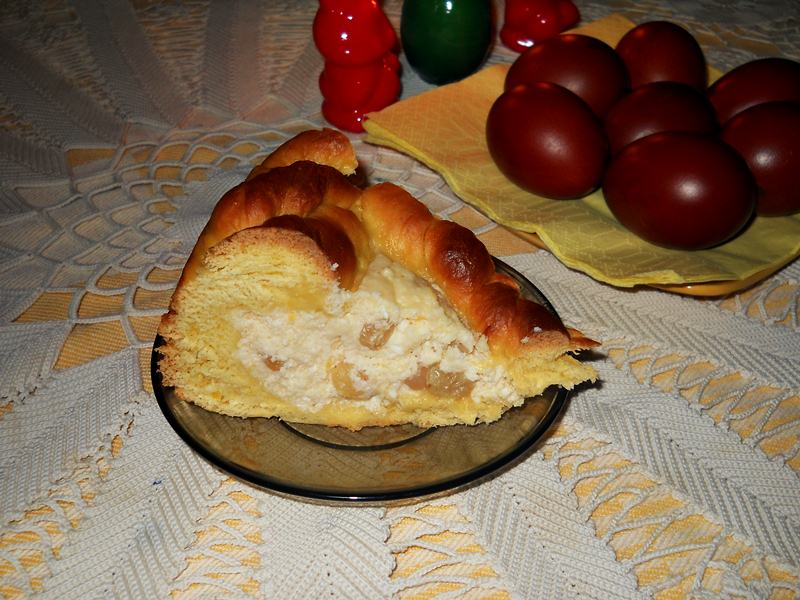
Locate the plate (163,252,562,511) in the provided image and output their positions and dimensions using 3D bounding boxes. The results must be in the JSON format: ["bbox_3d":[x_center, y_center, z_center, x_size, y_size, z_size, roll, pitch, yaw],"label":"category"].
[{"bbox_3d":[-0.012,0.020,0.315,0.135,0.019,0.135,0,37,0],"label":"plate"}]

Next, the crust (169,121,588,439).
[{"bbox_3d":[-0.005,-0.014,0.309,0.138,0.062,0.100,1,37,0],"label":"crust"}]

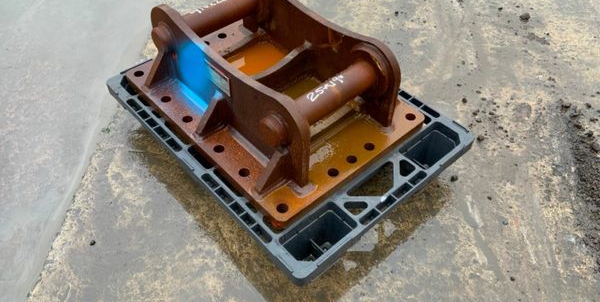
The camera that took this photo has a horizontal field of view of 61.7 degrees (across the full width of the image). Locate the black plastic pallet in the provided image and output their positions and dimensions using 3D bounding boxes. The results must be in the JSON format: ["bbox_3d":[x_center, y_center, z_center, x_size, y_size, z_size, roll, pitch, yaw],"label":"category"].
[{"bbox_3d":[-0.049,-0.066,1.369,0.600,0.135,0.800,-34,57,-28],"label":"black plastic pallet"}]

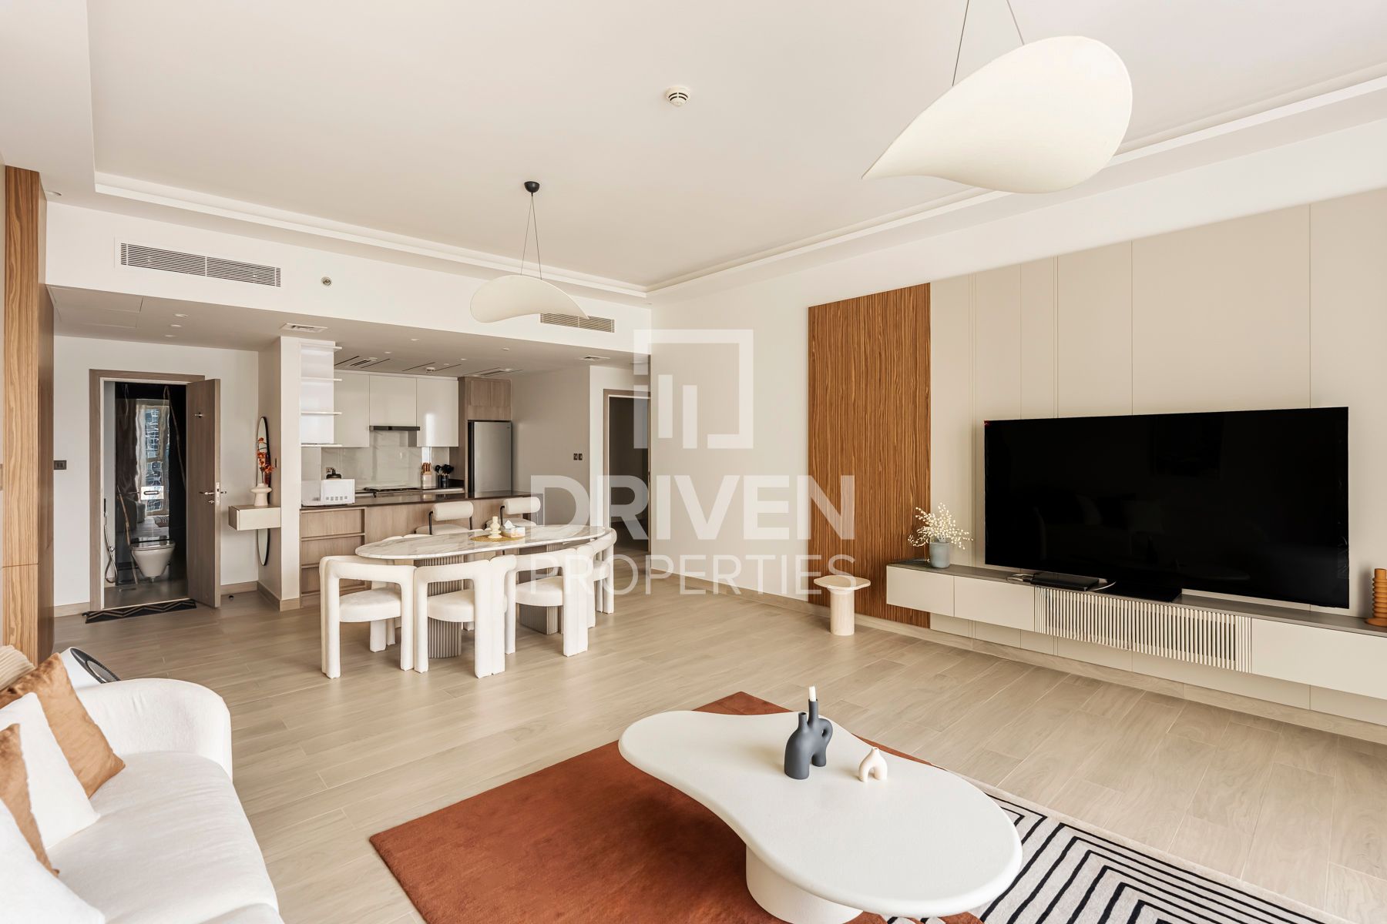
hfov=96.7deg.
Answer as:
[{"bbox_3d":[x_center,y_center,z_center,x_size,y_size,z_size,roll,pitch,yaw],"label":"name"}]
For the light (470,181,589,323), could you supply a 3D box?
[{"bbox_3d":[-0.992,-1.287,3.796,0.740,0.860,0.460,-1,2,-12],"label":"light"}]

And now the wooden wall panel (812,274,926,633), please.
[{"bbox_3d":[1.364,-0.045,4.953,0.040,2.560,1.100,-1,1,-43],"label":"wooden wall panel"}]

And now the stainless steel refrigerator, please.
[{"bbox_3d":[-3.069,0.347,9.057,0.600,1.830,0.660,-2,2,-43],"label":"stainless steel refrigerator"}]

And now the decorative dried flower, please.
[{"bbox_3d":[1.718,0.454,4.348,0.320,0.330,0.430,-2,2,-43],"label":"decorative dried flower"}]

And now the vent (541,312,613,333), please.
[{"bbox_3d":[-1.146,-1.397,6.149,0.870,0.145,0.050,-2,2,-43],"label":"vent"}]

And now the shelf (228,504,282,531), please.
[{"bbox_3d":[-4.001,0.498,5.619,0.320,0.173,0.530,-1,1,-43],"label":"shelf"}]

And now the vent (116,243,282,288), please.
[{"bbox_3d":[-3.371,-1.348,4.265,0.880,0.140,0.045,-1,1,-43],"label":"vent"}]

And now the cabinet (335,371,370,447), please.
[{"bbox_3d":[-4.588,-0.662,8.050,0.580,0.940,0.350,-1,1,-43],"label":"cabinet"}]

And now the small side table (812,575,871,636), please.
[{"bbox_3d":[1.159,1.125,4.782,0.430,0.400,0.430,-1,1,-43],"label":"small side table"}]

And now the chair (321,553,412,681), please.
[{"bbox_3d":[-2.221,0.995,4.151,0.550,0.770,0.650,-2,2,-43],"label":"chair"}]

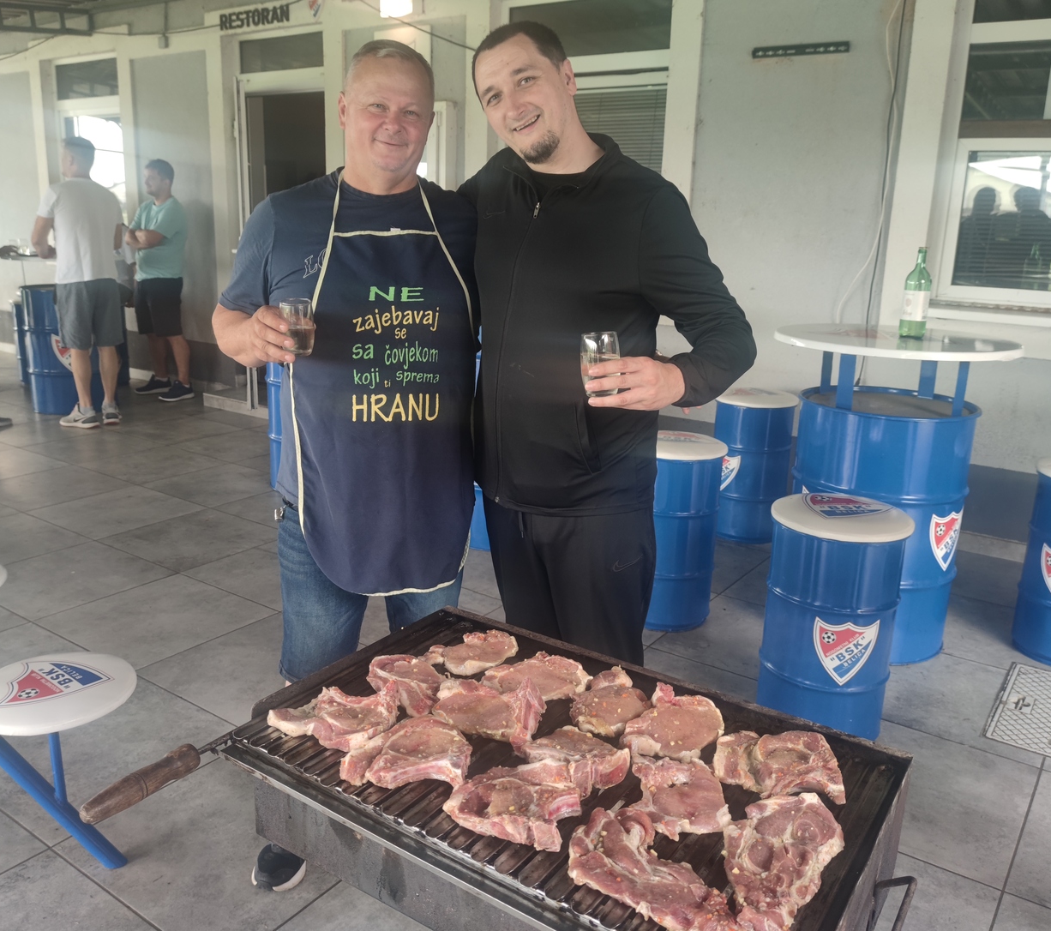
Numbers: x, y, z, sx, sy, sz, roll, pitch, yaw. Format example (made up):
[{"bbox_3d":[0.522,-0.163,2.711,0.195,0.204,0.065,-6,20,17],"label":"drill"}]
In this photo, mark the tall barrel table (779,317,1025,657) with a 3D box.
[{"bbox_3d":[1.248,0.090,3.074,0.810,1.085,0.810,2,15,0],"label":"tall barrel table"}]

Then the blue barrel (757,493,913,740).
[{"bbox_3d":[0.868,0.451,2.476,0.380,0.675,0.380,2,15,0],"label":"blue barrel"}]

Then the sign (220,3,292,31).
[{"bbox_3d":[-1.931,-3.170,6.081,0.750,0.115,0.030,12,17,32],"label":"sign"}]

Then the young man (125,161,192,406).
[{"bbox_3d":[-2.850,-1.444,6.817,0.520,1.800,0.420,14,19,37],"label":"young man"}]

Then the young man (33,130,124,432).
[{"bbox_3d":[-2.958,-1.220,5.863,0.460,1.860,0.560,16,21,42],"label":"young man"}]

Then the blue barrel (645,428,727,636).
[{"bbox_3d":[0.535,0.237,3.252,0.390,0.680,0.390,12,17,32],"label":"blue barrel"}]

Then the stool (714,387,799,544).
[{"bbox_3d":[1.091,-0.005,4.184,0.380,0.675,0.380,2,15,0],"label":"stool"}]

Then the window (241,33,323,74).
[{"bbox_3d":[-1.737,-2.967,6.187,0.940,0.240,0.060,12,17,32],"label":"window"}]

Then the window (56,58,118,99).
[{"bbox_3d":[-3.798,-3.366,7.508,1.040,0.300,0.060,12,17,32],"label":"window"}]

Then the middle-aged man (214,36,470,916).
[{"bbox_3d":[-0.302,0.064,1.771,0.630,1.710,0.470,0,15,-7],"label":"middle-aged man"}]

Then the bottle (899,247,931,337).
[{"bbox_3d":[1.382,-0.612,3.050,0.090,0.310,0.090,12,17,32],"label":"bottle"}]

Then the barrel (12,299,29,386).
[{"bbox_3d":[-4.160,-1.055,7.390,0.390,0.670,0.390,12,17,32],"label":"barrel"}]

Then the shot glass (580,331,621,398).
[{"bbox_3d":[0.122,-0.164,1.400,0.063,0.100,0.063,-4,15,0],"label":"shot glass"}]

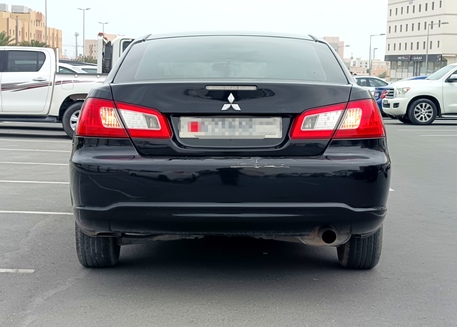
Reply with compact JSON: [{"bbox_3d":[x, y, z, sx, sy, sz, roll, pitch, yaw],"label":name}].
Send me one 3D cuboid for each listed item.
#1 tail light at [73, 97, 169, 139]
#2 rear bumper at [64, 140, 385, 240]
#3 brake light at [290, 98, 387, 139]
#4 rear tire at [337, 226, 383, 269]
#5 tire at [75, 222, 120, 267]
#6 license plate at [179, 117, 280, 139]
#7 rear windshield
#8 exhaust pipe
[{"bbox_3d":[-0.548,-0.229,4.990,0.520,0.210,0.260,1,5,12],"label":"tail light"},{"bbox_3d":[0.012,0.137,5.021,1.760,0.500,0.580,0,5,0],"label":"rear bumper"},{"bbox_3d":[0.580,-0.224,4.989,0.520,0.210,0.260,-1,5,-12],"label":"brake light"},{"bbox_3d":[0.796,0.319,5.849,0.225,0.660,0.660,0,5,0],"label":"rear tire"},{"bbox_3d":[-0.779,0.312,5.851,0.225,0.660,0.660,0,5,0],"label":"tire"},{"bbox_3d":[0.017,-0.185,4.852,0.520,0.112,0.020,0,5,0],"label":"license plate"},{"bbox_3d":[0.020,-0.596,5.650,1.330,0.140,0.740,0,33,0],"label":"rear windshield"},{"bbox_3d":[0.524,0.374,5.031,0.080,0.080,0.200,0,5,0],"label":"exhaust pipe"}]

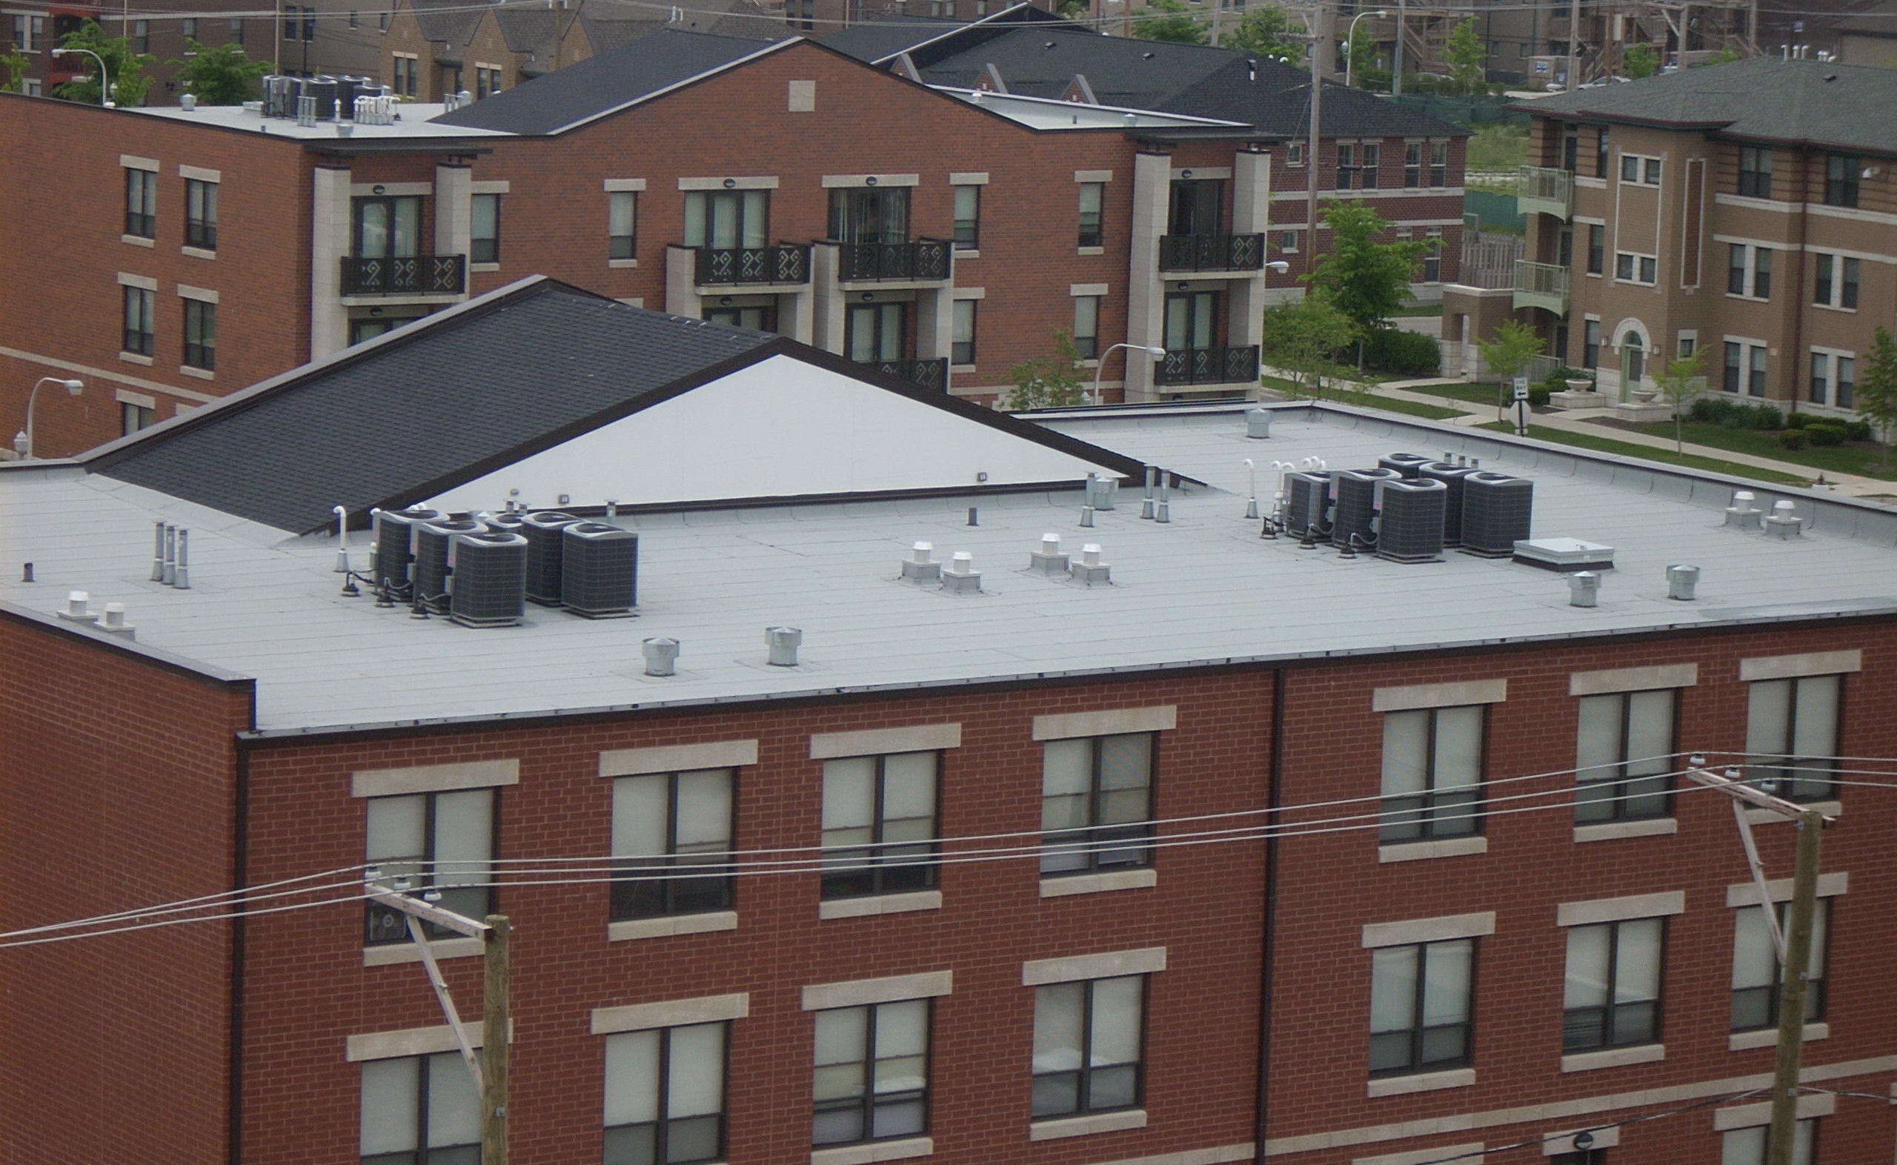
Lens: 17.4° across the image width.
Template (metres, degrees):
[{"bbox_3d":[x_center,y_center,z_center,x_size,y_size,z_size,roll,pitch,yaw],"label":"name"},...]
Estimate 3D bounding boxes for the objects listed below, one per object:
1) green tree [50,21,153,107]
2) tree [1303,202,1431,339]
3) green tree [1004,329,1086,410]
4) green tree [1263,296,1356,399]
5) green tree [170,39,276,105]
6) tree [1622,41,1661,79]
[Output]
[{"bbox_3d":[-35.400,-20.080,258.470,4.500,6.660,4.500,2,8,0],"label":"green tree"},{"bbox_3d":[13.420,-9.730,202.390,4.200,5.500,4.200,2,8,0],"label":"tree"},{"bbox_3d":[2.440,-4.000,161.360,2.500,5.110,2.500,2,8,0],"label":"green tree"},{"bbox_3d":[11.270,-7.530,195.220,3.100,3.040,3.100,2,8,0],"label":"green tree"},{"bbox_3d":[-31.030,-20.350,264.410,4.700,5.800,4.700,2,8,0],"label":"green tree"},{"bbox_3d":[38.880,-28.770,348.240,2.200,3.370,2.200,2,8,0],"label":"tree"}]

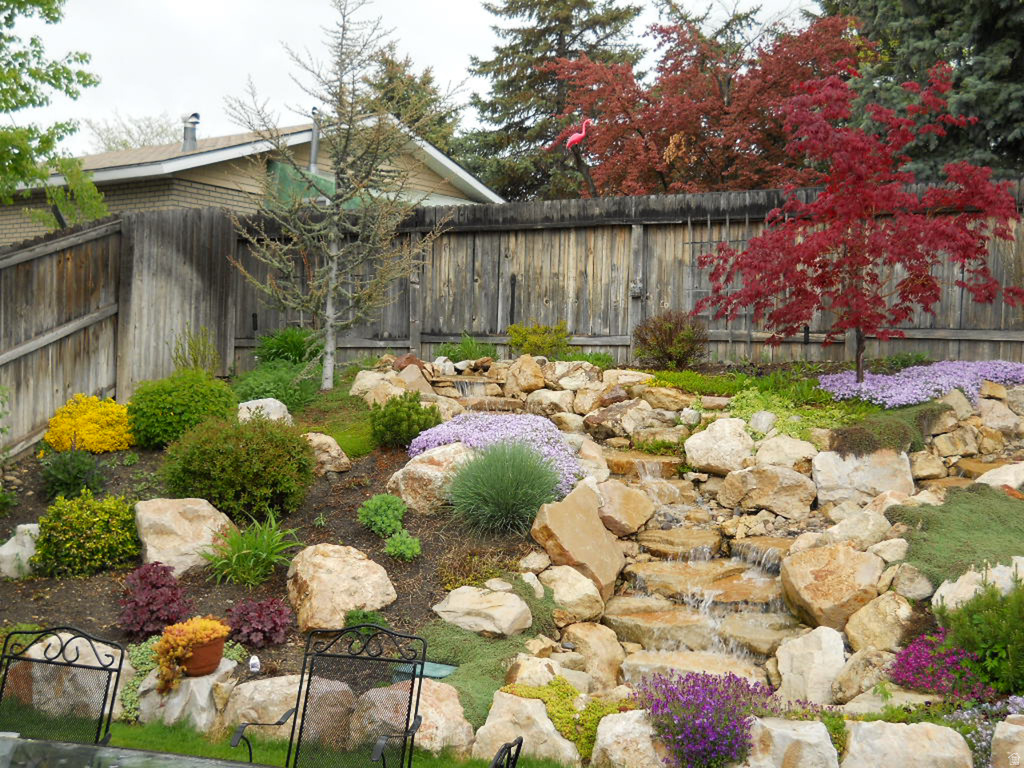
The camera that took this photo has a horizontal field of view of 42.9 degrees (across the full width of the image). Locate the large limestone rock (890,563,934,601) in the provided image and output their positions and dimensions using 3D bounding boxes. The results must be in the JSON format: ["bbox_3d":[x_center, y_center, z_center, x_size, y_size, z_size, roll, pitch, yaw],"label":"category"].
[{"bbox_3d":[2.477,1.228,8.050,0.261,0.228,0.250,2,1,17],"label":"large limestone rock"}]

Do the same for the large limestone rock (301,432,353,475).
[{"bbox_3d":[-1.546,0.579,10.850,0.470,0.360,0.400,2,-1,-8],"label":"large limestone rock"}]

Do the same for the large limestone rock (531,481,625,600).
[{"bbox_3d":[0.444,1.055,8.823,0.616,0.766,0.510,2,1,3],"label":"large limestone rock"}]

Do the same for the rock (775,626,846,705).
[{"bbox_3d":[1.605,1.514,7.000,0.372,0.390,0.320,2,1,13],"label":"rock"}]

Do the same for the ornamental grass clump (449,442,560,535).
[{"bbox_3d":[-0.057,0.793,9.894,0.851,0.695,0.796,2,1,0],"label":"ornamental grass clump"}]

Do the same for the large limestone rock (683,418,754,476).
[{"bbox_3d":[1.642,0.505,10.350,0.570,0.450,0.460,1,-1,9],"label":"large limestone rock"}]

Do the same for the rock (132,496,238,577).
[{"bbox_3d":[-2.220,1.044,8.850,0.690,0.500,0.500,2,-1,-14],"label":"rock"}]

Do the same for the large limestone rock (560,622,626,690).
[{"bbox_3d":[0.461,1.557,7.446,0.360,0.354,0.367,2,1,4],"label":"large limestone rock"}]

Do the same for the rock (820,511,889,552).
[{"bbox_3d":[2.302,0.998,8.750,0.465,0.270,0.400,2,1,15],"label":"rock"}]

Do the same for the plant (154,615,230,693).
[{"bbox_3d":[-1.785,1.501,7.250,0.400,0.410,0.350,2,-1,-13],"label":"plant"}]

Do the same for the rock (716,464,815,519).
[{"bbox_3d":[1.940,0.814,9.894,0.717,0.366,0.510,2,1,11],"label":"rock"}]

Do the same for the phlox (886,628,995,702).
[{"bbox_3d":[2.359,1.539,7.140,0.552,0.331,0.490,2,2,19],"label":"phlox"}]

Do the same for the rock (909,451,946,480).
[{"bbox_3d":[3.321,0.650,10.404,0.284,0.222,0.275,2,2,18],"label":"rock"}]

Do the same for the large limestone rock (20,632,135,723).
[{"bbox_3d":[-2.470,1.663,7.400,0.630,0.460,0.480,2,-1,-18],"label":"large limestone rock"}]

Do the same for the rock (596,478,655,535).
[{"bbox_3d":[0.798,0.861,9.150,0.391,0.363,0.360,2,1,5],"label":"rock"}]

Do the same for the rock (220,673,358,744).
[{"bbox_3d":[-1.225,1.770,7.089,0.726,0.343,0.469,2,1,-9],"label":"rock"}]

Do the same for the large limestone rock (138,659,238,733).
[{"bbox_3d":[-1.814,1.753,7.300,0.540,0.370,0.470,2,-1,-14],"label":"large limestone rock"}]

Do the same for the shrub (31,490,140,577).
[{"bbox_3d":[-3.087,1.082,9.435,0.758,0.617,0.734,1,2,-18],"label":"shrub"}]

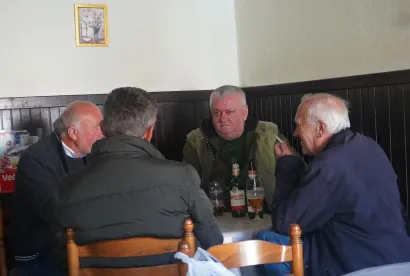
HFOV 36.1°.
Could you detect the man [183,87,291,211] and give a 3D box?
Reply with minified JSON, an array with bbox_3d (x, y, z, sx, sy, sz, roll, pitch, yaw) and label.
[{"bbox_3d":[0.163,0.391,2.992,0.560,1.280,0.700,-2,2,6],"label":"man"}]

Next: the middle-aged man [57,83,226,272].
[{"bbox_3d":[-0.225,0.454,2.265,0.580,1.250,0.700,-2,2,11],"label":"middle-aged man"}]

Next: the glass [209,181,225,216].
[{"bbox_3d":[0.049,0.267,2.837,0.072,0.160,0.072,-2,2,0],"label":"glass"}]

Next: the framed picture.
[{"bbox_3d":[-0.596,-0.589,3.300,0.173,0.217,0.020,-3,2,-28],"label":"framed picture"}]

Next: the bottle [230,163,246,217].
[{"bbox_3d":[0.145,0.222,2.816,0.068,0.252,0.068,-2,2,0],"label":"bottle"}]

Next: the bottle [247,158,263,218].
[{"bbox_3d":[0.213,0.221,2.765,0.068,0.260,0.068,-2,2,0],"label":"bottle"}]

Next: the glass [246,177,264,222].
[{"bbox_3d":[0.213,0.255,2.697,0.075,0.185,0.075,-2,2,0],"label":"glass"}]

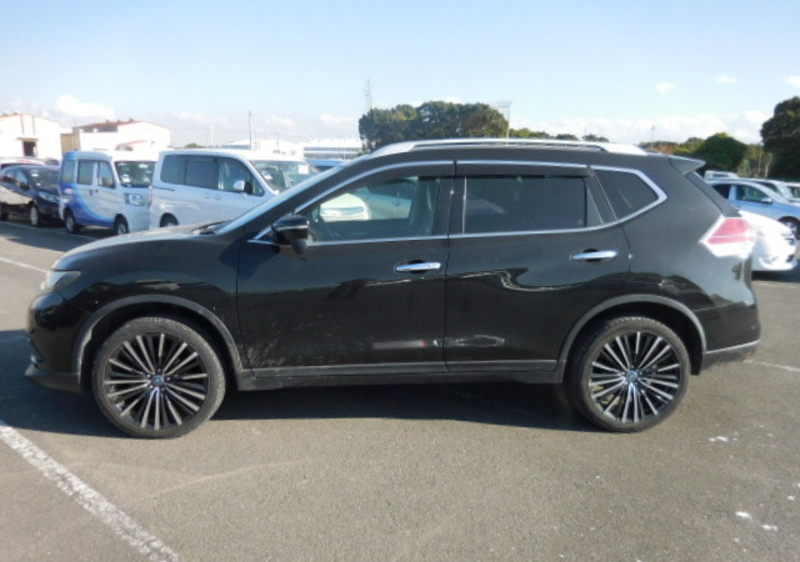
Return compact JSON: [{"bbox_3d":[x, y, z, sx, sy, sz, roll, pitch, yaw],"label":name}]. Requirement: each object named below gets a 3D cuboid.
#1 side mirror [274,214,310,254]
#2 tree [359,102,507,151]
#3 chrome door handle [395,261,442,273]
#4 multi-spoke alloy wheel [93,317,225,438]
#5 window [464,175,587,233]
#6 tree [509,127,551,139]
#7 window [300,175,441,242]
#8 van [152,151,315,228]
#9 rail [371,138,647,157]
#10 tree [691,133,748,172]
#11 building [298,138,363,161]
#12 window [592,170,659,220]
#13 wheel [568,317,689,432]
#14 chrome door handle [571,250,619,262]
[{"bbox_3d":[-0.565,-0.244,3.023,0.180,0.190,0.230,0,11,-4],"label":"side mirror"},{"bbox_3d":[3.814,-16.309,68.027,17.500,8.820,11.000,2,11,3],"label":"tree"},{"bbox_3d":[0.099,-0.077,3.155,0.245,0.045,0.055,-4,11,-3],"label":"chrome door handle"},{"bbox_3d":[-1.342,0.531,3.293,0.690,0.690,0.235,0,10,-4],"label":"multi-spoke alloy wheel"},{"bbox_3d":[0.714,-0.440,3.294,0.700,0.350,0.060,0,-9,-4],"label":"window"},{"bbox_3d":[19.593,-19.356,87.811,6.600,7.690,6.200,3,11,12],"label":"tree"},{"bbox_3d":[-0.166,-0.408,3.255,0.770,0.410,0.080,0,-4,-4],"label":"window"},{"bbox_3d":[-2.670,-1.410,10.580,4.550,1.850,1.700,9,13,38],"label":"van"},{"bbox_3d":[0.655,-0.785,3.428,1.670,0.110,0.075,-1,11,-4],"label":"rail"},{"bbox_3d":[32.117,-11.800,58.735,5.500,6.200,5.500,1,10,0],"label":"tree"},{"bbox_3d":[-13.625,-24.585,118.516,16.000,8.300,12.000,0,10,-7],"label":"building"},{"bbox_3d":[1.330,-0.507,3.374,0.370,0.300,0.060,1,-9,-8],"label":"window"},{"bbox_3d":[1.358,0.545,3.484,0.720,0.720,0.235,0,11,-4],"label":"wheel"},{"bbox_3d":[1.098,-0.144,3.261,0.260,0.048,0.055,0,10,-4],"label":"chrome door handle"}]

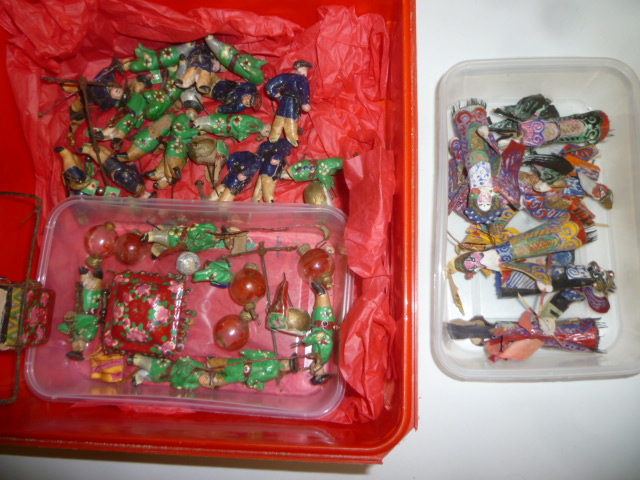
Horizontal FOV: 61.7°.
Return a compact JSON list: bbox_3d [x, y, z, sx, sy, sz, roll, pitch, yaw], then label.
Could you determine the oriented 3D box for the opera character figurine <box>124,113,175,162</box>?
[{"bbox_3d":[-0.112,-0.067,0.351,0.044,0.017,0.017,-40,92,1],"label":"opera character figurine"}]

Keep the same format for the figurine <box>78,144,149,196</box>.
[{"bbox_3d":[-0.135,-0.045,0.351,0.052,0.017,0.019,33,114,6],"label":"figurine"}]

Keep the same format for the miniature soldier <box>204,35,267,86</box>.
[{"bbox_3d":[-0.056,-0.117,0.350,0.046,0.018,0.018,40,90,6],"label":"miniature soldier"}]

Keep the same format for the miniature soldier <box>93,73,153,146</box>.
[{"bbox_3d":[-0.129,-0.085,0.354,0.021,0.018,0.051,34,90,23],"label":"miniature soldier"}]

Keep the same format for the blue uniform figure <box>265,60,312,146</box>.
[{"bbox_3d":[-0.021,-0.086,0.338,0.028,0.017,0.054,11,87,-18],"label":"blue uniform figure"}]

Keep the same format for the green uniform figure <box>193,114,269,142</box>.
[{"bbox_3d":[-0.057,-0.072,0.345,0.051,0.018,0.019,6,103,6],"label":"green uniform figure"}]

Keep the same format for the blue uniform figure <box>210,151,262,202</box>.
[{"bbox_3d":[-0.055,-0.039,0.344,0.022,0.017,0.044,34,90,1],"label":"blue uniform figure"}]

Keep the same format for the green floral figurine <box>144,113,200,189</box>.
[{"bbox_3d":[-0.095,-0.058,0.347,0.022,0.018,0.049,15,87,12],"label":"green floral figurine"}]

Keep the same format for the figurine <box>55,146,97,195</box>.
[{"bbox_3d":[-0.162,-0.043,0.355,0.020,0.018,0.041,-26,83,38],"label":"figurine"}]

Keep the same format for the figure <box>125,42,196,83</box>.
[{"bbox_3d":[-0.106,-0.121,0.355,0.050,0.018,0.020,-16,85,4],"label":"figure"}]

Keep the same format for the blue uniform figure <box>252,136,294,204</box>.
[{"bbox_3d":[-0.030,-0.045,0.343,0.019,0.017,0.045,19,88,-2],"label":"blue uniform figure"}]

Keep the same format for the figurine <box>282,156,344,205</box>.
[{"bbox_3d":[-0.005,-0.038,0.339,0.041,0.018,0.028,-9,102,4],"label":"figurine"}]

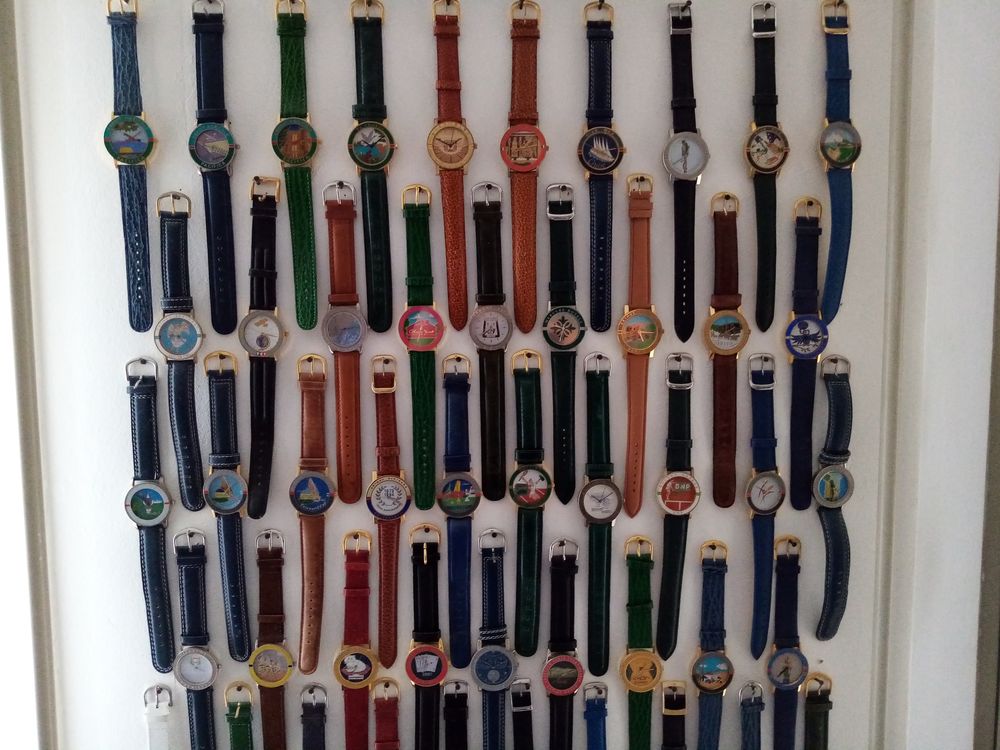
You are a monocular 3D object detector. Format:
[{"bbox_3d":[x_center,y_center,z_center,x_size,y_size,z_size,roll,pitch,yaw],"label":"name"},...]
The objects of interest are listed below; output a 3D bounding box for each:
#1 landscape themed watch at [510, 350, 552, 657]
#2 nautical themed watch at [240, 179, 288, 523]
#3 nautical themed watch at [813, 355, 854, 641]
[{"bbox_3d":[0.024,0.098,0.575,0.034,0.238,0.013,0,5,-3],"label":"landscape themed watch"},{"bbox_3d":[-0.174,-0.017,0.551,0.035,0.251,0.013,2,5,-2],"label":"nautical themed watch"},{"bbox_3d":[0.261,0.096,0.583,0.034,0.226,0.020,-1,5,-3],"label":"nautical themed watch"}]

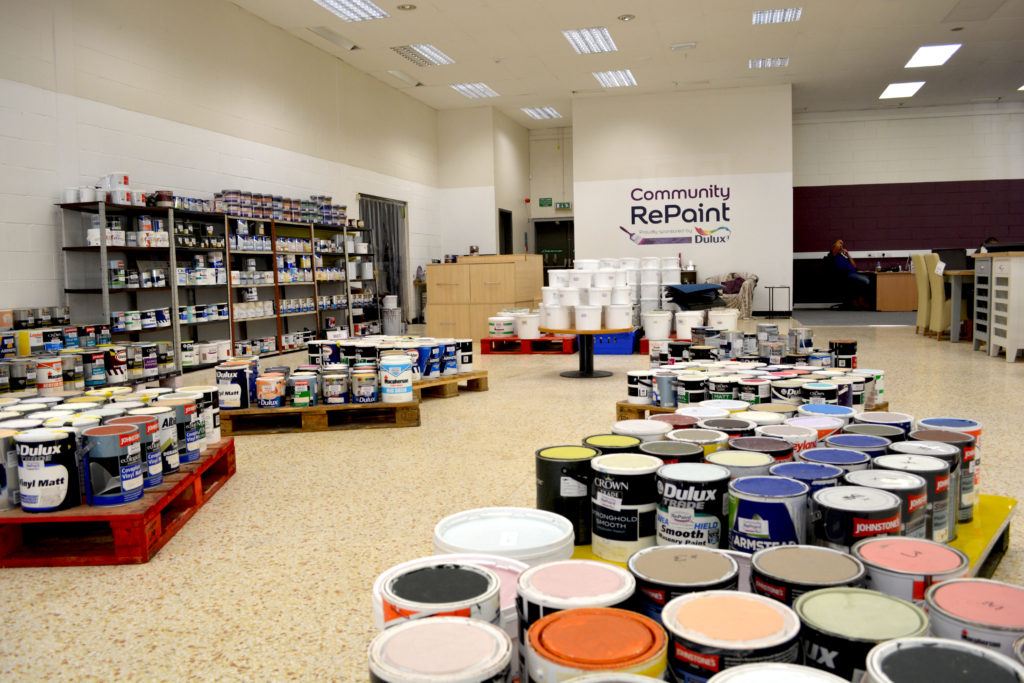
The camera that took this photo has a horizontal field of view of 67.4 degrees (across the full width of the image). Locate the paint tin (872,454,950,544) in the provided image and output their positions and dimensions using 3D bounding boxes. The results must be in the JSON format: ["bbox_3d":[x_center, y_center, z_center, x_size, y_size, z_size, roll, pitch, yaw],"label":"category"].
[{"bbox_3d":[1.046,0.428,2.023,0.179,0.220,0.179,0,5,0],"label":"paint tin"}]

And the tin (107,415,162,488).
[{"bbox_3d":[-1.351,0.393,2.755,0.178,0.222,0.178,0,5,0],"label":"tin"}]

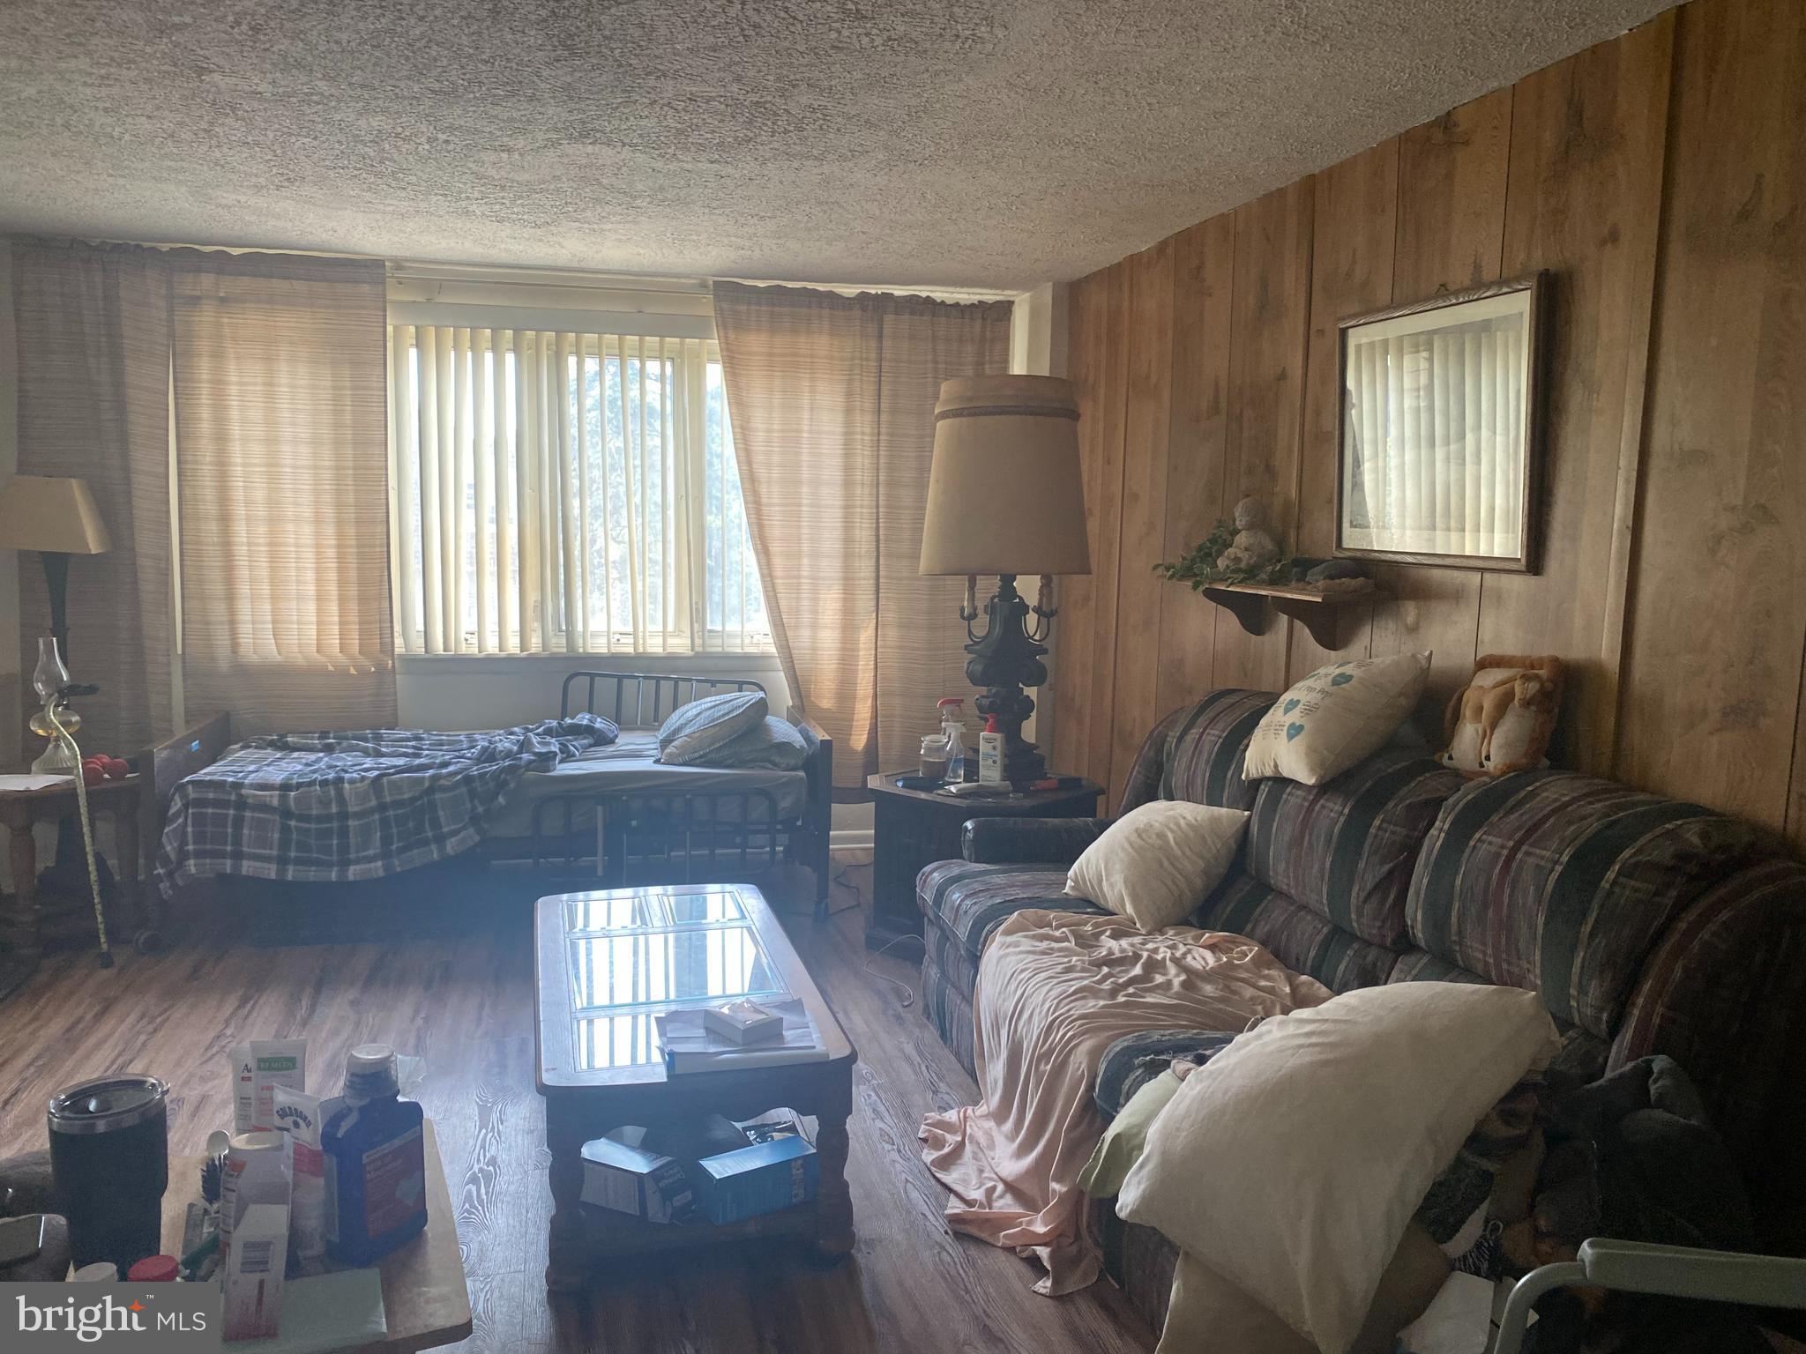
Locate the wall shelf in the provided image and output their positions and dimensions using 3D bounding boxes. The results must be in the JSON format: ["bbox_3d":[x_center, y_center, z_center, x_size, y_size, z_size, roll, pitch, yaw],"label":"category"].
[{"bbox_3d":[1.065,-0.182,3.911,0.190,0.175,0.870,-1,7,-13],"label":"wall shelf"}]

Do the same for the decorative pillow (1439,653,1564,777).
[{"bbox_3d":[1.255,0.082,2.856,0.110,0.250,0.245,15,-4,-42],"label":"decorative pillow"}]

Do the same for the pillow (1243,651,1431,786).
[{"bbox_3d":[1.008,0.101,3.196,0.160,0.390,0.380,41,-4,-15],"label":"pillow"}]

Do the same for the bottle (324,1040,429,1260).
[{"bbox_3d":[-0.463,0.412,1.189,0.046,0.176,0.078,5,8,31],"label":"bottle"}]

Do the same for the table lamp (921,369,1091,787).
[{"bbox_3d":[0.343,-0.318,4.474,0.570,1.300,0.570,1,7,0],"label":"table lamp"}]

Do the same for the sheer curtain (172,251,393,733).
[{"bbox_3d":[-2.292,-0.529,5.107,0.770,2.040,0.110,-1,7,-14],"label":"sheer curtain"}]

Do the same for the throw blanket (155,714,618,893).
[{"bbox_3d":[-1.760,0.407,4.838,1.480,0.460,0.840,-1,7,-14],"label":"throw blanket"}]

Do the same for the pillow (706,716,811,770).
[{"bbox_3d":[-0.621,0.219,5.091,0.460,0.160,0.600,-1,7,-13],"label":"pillow"}]

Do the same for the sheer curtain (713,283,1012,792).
[{"bbox_3d":[-0.155,-0.541,5.673,1.290,2.090,0.110,-1,7,-13],"label":"sheer curtain"}]

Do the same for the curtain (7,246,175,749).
[{"bbox_3d":[-2.977,-0.520,5.007,0.550,2.090,0.110,-1,7,-13],"label":"curtain"}]

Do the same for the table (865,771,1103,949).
[{"bbox_3d":[0.266,0.622,4.522,0.670,0.570,0.670,7,9,41],"label":"table"}]

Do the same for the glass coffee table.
[{"bbox_3d":[-0.535,0.862,3.126,0.605,0.410,1.230,-1,7,-15],"label":"glass coffee table"}]

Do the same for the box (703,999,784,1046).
[{"bbox_3d":[-0.311,0.676,2.657,0.098,0.036,0.131,-5,10,-42],"label":"box"}]

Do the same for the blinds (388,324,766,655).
[{"bbox_3d":[-1.255,-0.712,5.359,1.580,1.260,0.100,-1,7,-14],"label":"blinds"}]

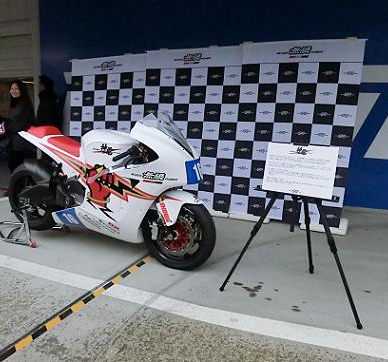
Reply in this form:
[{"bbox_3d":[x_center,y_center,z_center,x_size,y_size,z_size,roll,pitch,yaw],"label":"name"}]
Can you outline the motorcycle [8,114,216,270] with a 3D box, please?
[{"bbox_3d":[-0.780,0.018,2.887,2.100,1.180,0.640,7,9,24],"label":"motorcycle"}]

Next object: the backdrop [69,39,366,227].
[{"bbox_3d":[-0.064,-0.642,4.521,3.925,2.049,0.200,7,9,22],"label":"backdrop"}]

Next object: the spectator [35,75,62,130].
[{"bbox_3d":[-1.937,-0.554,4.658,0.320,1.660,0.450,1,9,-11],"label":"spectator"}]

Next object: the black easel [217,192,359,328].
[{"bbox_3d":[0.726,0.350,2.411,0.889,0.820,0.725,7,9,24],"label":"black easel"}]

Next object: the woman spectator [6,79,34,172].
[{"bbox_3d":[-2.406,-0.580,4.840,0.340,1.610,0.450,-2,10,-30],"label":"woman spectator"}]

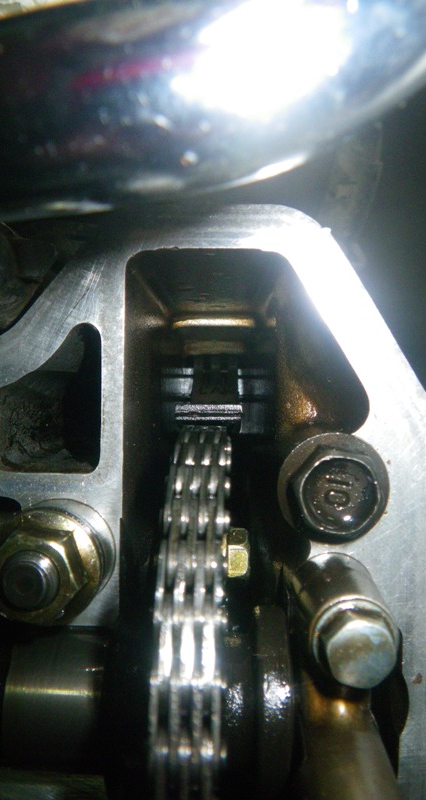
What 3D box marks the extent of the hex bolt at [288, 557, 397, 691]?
[{"bbox_3d":[0.020,0.033,0.096,0.014,0.021,0.014,0,90,2],"label":"hex bolt"}]

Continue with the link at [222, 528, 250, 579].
[{"bbox_3d":[0.004,0.028,0.119,0.005,0.009,0.010,0,90,0],"label":"link"}]

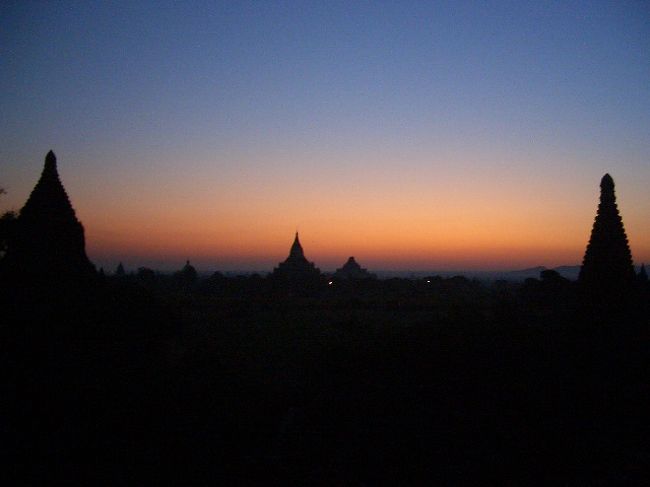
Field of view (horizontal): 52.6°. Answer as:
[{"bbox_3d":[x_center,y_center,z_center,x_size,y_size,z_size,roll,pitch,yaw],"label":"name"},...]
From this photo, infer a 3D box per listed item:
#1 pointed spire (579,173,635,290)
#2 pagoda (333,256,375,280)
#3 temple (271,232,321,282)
[{"bbox_3d":[30.046,0.940,69.634,7.500,16.600,7.500,-1,-3,26],"label":"pointed spire"},{"bbox_3d":[62.900,54.271,1448.920,75.000,49.000,75.000,-1,-3,26],"label":"pagoda"},{"bbox_3d":[-25.571,14.930,598.898,42.000,50.000,44.000,-1,-3,26],"label":"temple"}]

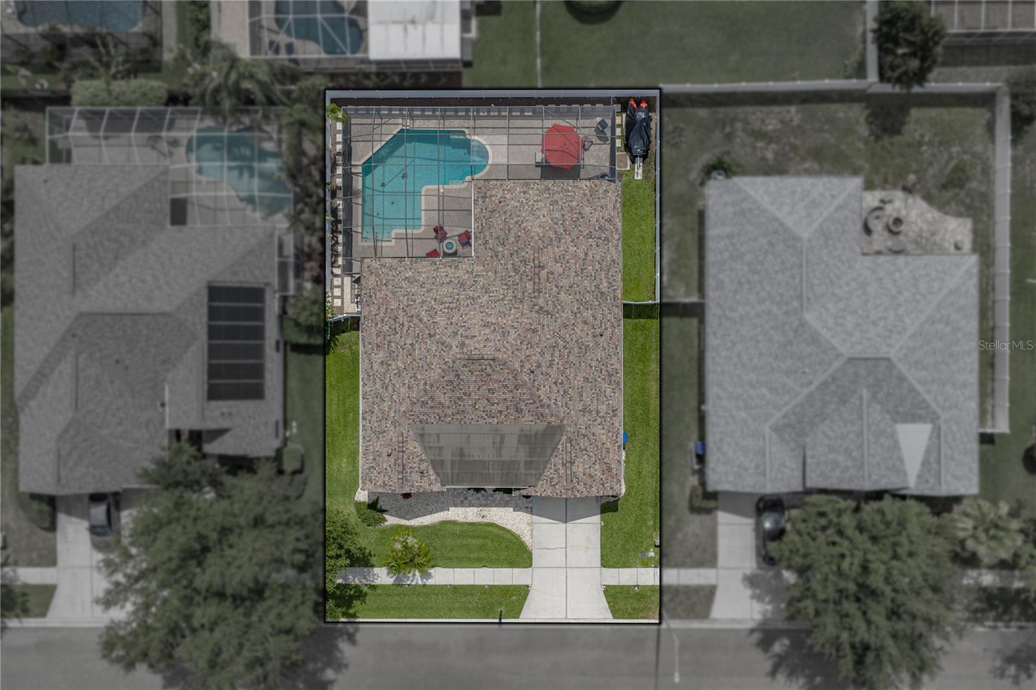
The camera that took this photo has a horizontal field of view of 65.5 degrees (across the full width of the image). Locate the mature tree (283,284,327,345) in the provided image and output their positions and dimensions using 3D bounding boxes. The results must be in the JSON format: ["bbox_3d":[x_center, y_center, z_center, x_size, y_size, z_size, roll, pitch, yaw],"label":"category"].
[{"bbox_3d":[-14.600,-2.100,56.100,3.000,3.200,3.900,0,90,0],"label":"mature tree"}]

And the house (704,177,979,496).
[{"bbox_3d":[22.100,-0.600,55.000,18.700,5.500,21.700,0,90,0],"label":"house"}]

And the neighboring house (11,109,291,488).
[{"bbox_3d":[-24.900,-3.000,54.900,19.000,5.700,26.500,0,90,0],"label":"neighboring house"}]

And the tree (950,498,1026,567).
[{"bbox_3d":[32.000,12.800,55.700,5.000,4.000,4.700,0,90,0],"label":"tree"}]

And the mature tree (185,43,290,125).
[{"bbox_3d":[-18.400,-17.200,54.300,6.700,6.800,5.800,0,90,0],"label":"mature tree"}]

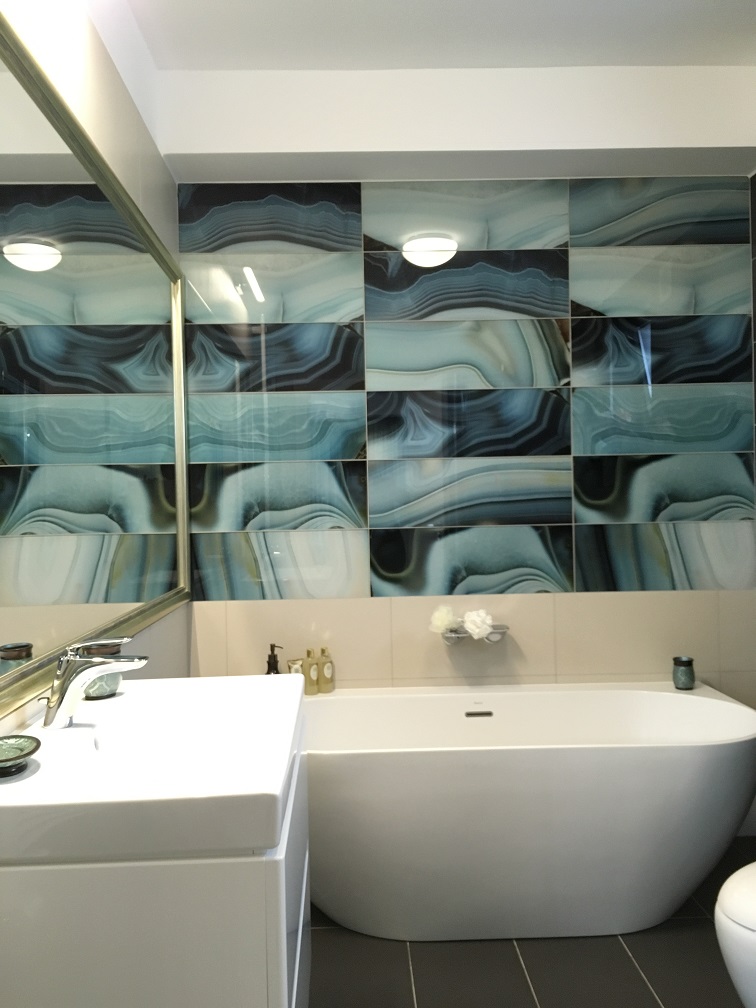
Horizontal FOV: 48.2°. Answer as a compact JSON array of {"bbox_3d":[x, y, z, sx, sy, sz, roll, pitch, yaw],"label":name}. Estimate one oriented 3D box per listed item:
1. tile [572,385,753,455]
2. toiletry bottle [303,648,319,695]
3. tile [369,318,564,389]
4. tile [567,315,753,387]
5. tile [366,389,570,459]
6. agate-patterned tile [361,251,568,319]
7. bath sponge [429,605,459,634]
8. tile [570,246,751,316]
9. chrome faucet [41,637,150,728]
[{"bbox_3d":[1.047,-0.311,3.104,0.672,0.250,0.012,-1,0,-1],"label":"tile"},{"bbox_3d":[-0.236,0.595,3.001,0.048,0.160,0.045,-1,0,-37],"label":"toiletry bottle"},{"bbox_3d":[0.330,-0.544,3.072,0.747,0.249,0.010,-1,1,-1],"label":"tile"},{"bbox_3d":[1.036,-0.558,3.081,0.663,0.249,0.010,-1,1,-1],"label":"tile"},{"bbox_3d":[0.335,-0.293,3.076,0.747,0.249,0.010,-1,1,-1],"label":"tile"},{"bbox_3d":[0.325,-0.795,3.067,0.747,0.249,0.010,-1,1,-1],"label":"agate-patterned tile"},{"bbox_3d":[0.237,0.415,3.035,0.105,0.100,0.100,-1,1,-1],"label":"bath sponge"},{"bbox_3d":[1.036,-0.815,3.102,0.672,0.250,0.012,-1,0,-1],"label":"tile"},{"bbox_3d":[-0.534,0.336,1.599,0.195,0.165,0.052,-1,1,-1],"label":"chrome faucet"}]

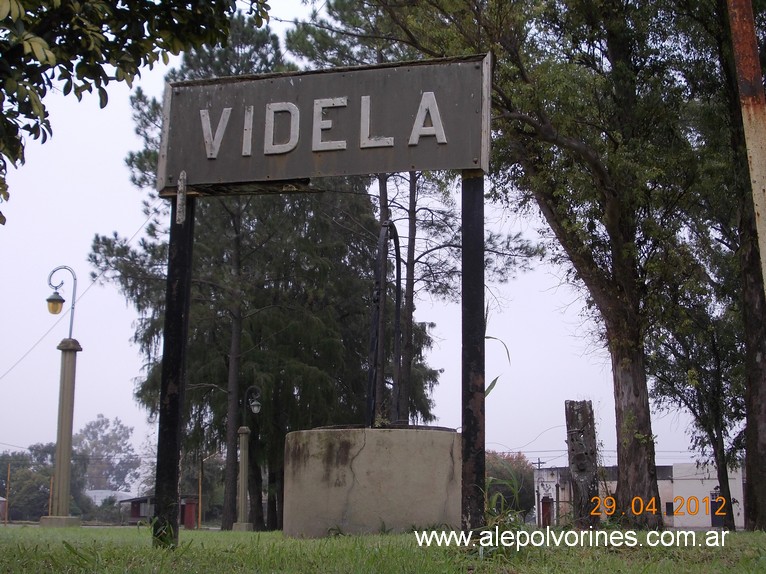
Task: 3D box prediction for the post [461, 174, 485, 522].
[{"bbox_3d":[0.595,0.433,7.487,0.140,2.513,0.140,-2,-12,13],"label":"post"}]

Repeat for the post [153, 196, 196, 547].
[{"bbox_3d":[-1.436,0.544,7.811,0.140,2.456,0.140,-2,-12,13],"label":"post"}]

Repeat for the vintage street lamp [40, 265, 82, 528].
[{"bbox_3d":[-4.987,1.659,17.645,0.740,4.084,0.620,-1,-11,0],"label":"vintage street lamp"}]

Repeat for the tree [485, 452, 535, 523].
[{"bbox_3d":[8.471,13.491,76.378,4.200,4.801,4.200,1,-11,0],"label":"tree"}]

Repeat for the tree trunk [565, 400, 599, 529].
[{"bbox_3d":[3.394,3.019,19.209,0.490,2.140,0.480,-2,-11,0],"label":"tree trunk"}]

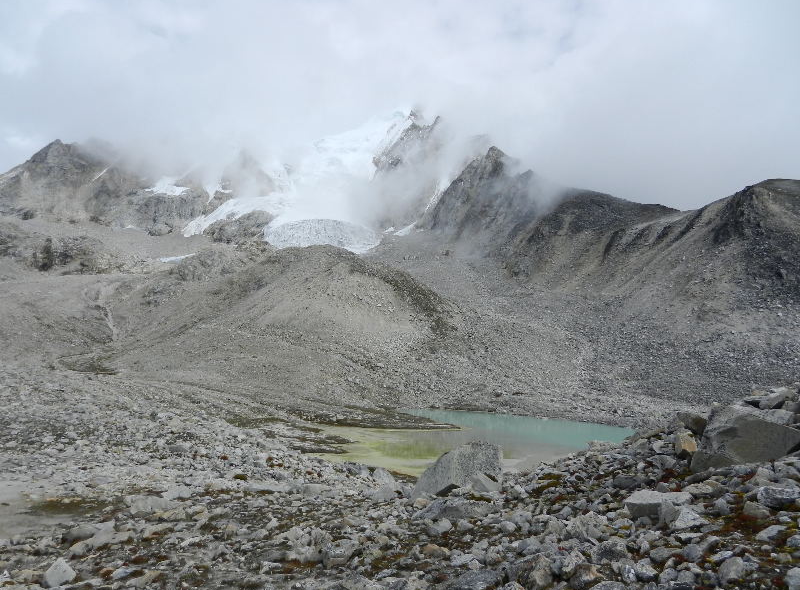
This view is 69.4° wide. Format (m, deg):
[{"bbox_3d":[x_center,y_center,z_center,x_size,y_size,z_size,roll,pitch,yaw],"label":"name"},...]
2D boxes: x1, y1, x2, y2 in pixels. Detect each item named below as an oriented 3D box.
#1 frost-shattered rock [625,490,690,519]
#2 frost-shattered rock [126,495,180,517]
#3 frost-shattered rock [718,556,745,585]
[{"bbox_3d":[3.922,3.198,8.800,1.030,0.340,0.600,0,-1,0],"label":"frost-shattered rock"},{"bbox_3d":[-4.607,3.953,10.800,0.980,0.330,0.600,0,-1,0],"label":"frost-shattered rock"},{"bbox_3d":[3.270,2.718,5.700,0.250,0.240,0.240,0,-1,0],"label":"frost-shattered rock"}]

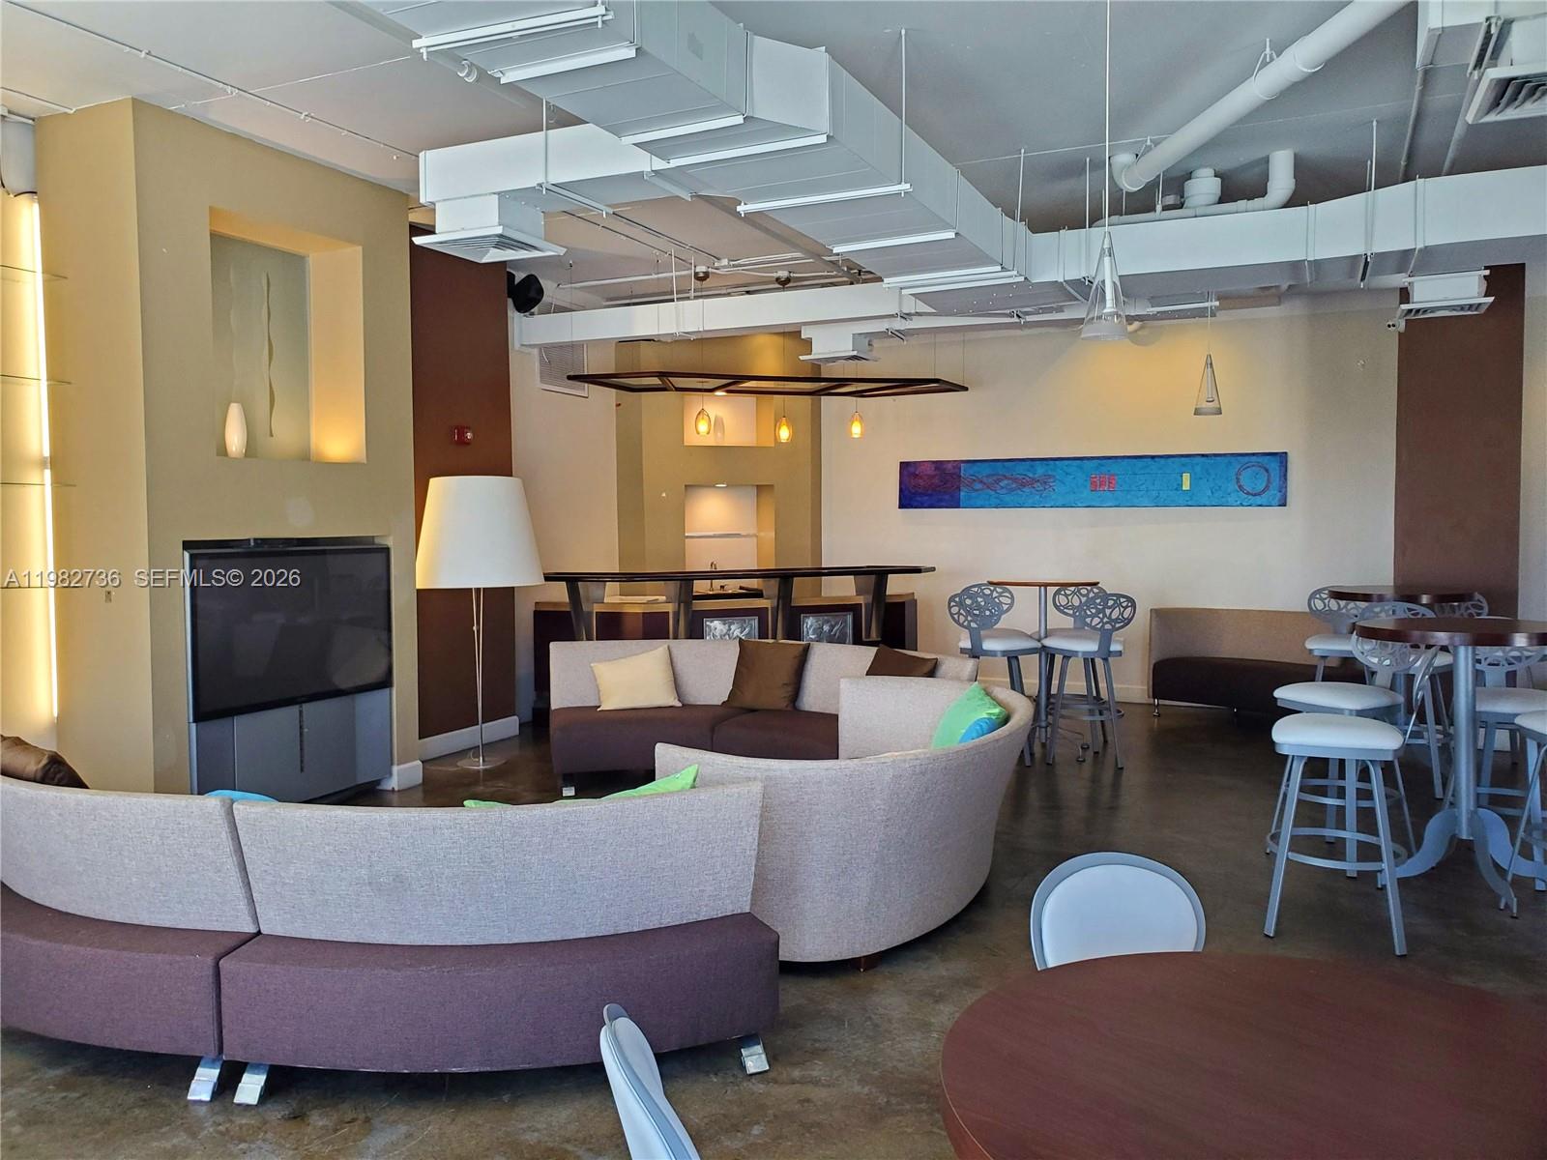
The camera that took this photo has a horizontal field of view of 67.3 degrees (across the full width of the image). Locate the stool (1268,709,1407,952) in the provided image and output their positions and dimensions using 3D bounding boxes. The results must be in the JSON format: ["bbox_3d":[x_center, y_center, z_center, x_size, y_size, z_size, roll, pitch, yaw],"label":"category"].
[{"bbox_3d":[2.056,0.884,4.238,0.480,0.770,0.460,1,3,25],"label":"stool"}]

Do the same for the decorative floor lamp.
[{"bbox_3d":[-1.800,0.253,7.080,0.810,1.755,0.810,0,3,0],"label":"decorative floor lamp"}]

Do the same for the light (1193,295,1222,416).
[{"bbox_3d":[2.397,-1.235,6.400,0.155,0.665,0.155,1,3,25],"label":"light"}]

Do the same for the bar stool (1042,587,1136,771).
[{"bbox_3d":[1.929,0.587,7.111,0.470,1.050,0.570,-1,3,-20],"label":"bar stool"}]

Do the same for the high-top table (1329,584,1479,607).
[{"bbox_3d":[3.709,0.589,6.876,0.880,1.055,0.880,1,3,25],"label":"high-top table"}]

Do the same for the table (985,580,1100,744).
[{"bbox_3d":[1.726,0.559,7.411,0.735,1.075,0.735,1,3,25],"label":"table"}]

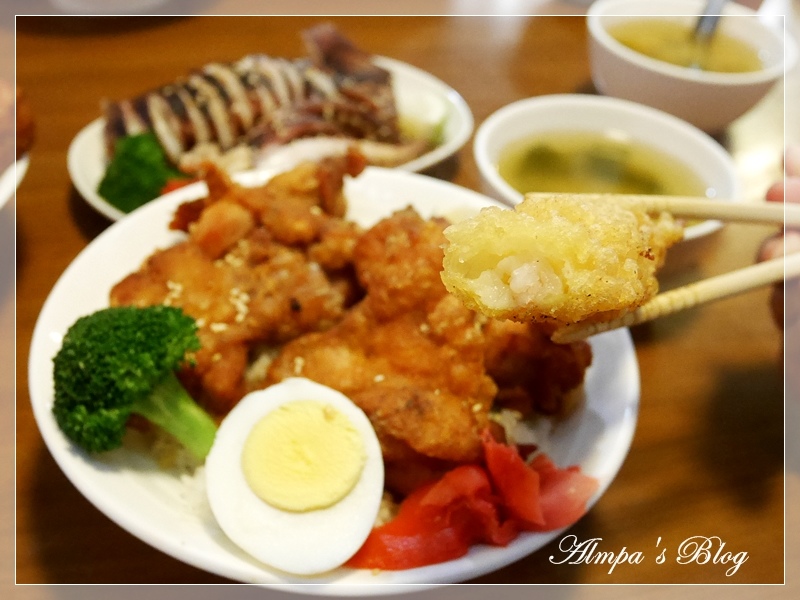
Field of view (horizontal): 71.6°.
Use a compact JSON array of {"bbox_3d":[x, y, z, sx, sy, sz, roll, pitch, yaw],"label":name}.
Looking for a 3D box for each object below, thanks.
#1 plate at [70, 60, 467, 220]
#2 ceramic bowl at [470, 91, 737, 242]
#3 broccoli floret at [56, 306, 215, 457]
[{"bbox_3d":[-0.069,-0.092,0.332,0.228,0.031,0.160,-18,51,-18],"label":"plate"},{"bbox_3d":[0.093,-0.048,0.279,0.121,0.055,0.121,1,47,-1],"label":"ceramic bowl"},{"bbox_3d":[-0.084,0.026,0.174,0.058,0.044,0.052,32,79,11],"label":"broccoli floret"}]

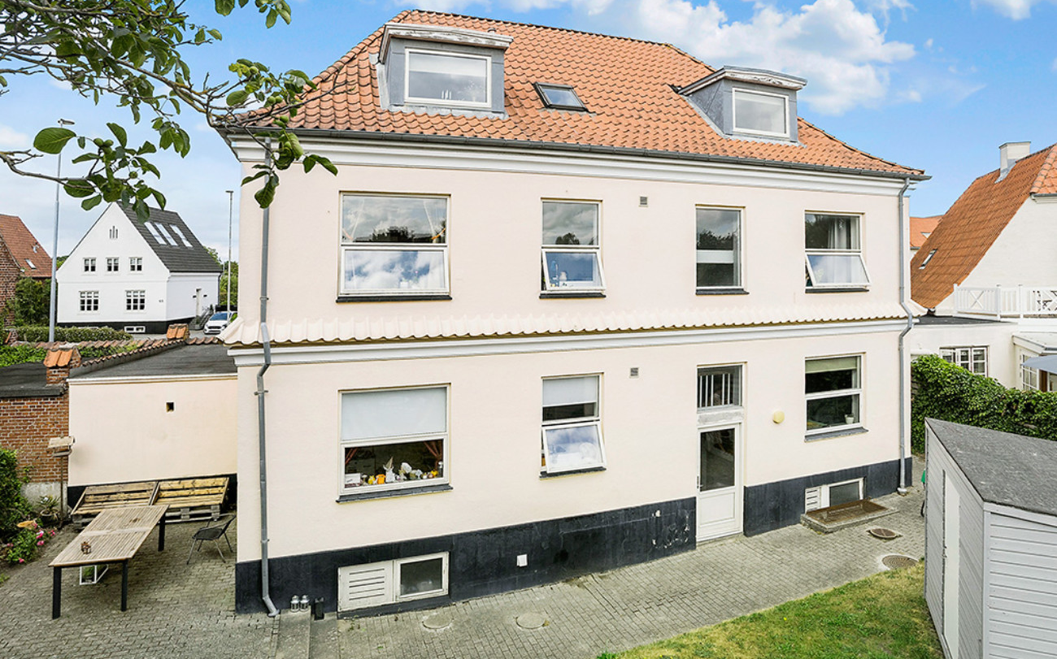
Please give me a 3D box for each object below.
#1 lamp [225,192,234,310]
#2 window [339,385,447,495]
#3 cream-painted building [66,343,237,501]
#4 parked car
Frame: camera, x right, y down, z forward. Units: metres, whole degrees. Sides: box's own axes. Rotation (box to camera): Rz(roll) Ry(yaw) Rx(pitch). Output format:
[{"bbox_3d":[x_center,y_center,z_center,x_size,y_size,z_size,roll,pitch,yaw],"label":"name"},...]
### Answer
[{"bbox_3d":[-16.744,-3.889,28.000,0.500,7.918,0.250,1,2,0],"label":"lamp"},{"bbox_3d":[-2.039,1.670,7.659,1.611,1.539,0.120,-1,4,-18],"label":"window"},{"bbox_3d":[-7.475,1.738,11.623,3.700,2.550,3.900,-1,3,-17],"label":"cream-painted building"},{"bbox_3d":[-22.900,-0.607,37.600,1.780,1.500,4.150,-1,4,-16],"label":"parked car"}]

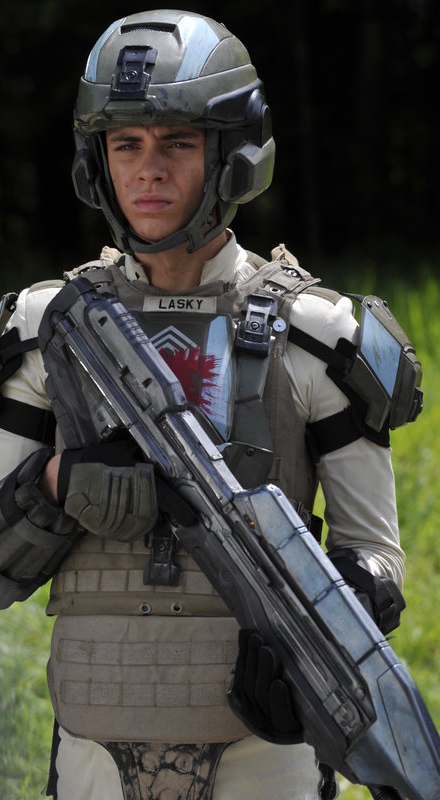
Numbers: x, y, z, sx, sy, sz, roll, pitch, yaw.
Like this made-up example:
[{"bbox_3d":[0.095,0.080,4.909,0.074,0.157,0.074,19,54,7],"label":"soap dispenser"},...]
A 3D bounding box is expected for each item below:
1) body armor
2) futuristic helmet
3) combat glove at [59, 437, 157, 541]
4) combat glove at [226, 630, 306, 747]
[{"bbox_3d":[-0.041,0.115,5.010,0.335,0.580,0.290,0,2,12],"label":"body armor"},{"bbox_3d":[-0.054,-0.318,5.000,0.245,0.280,0.275,0,7,19],"label":"futuristic helmet"},{"bbox_3d":[-0.126,0.102,4.800,0.125,0.115,0.110,1,2,21],"label":"combat glove"},{"bbox_3d":[0.055,0.327,4.800,0.100,0.140,0.100,-22,-5,31],"label":"combat glove"}]

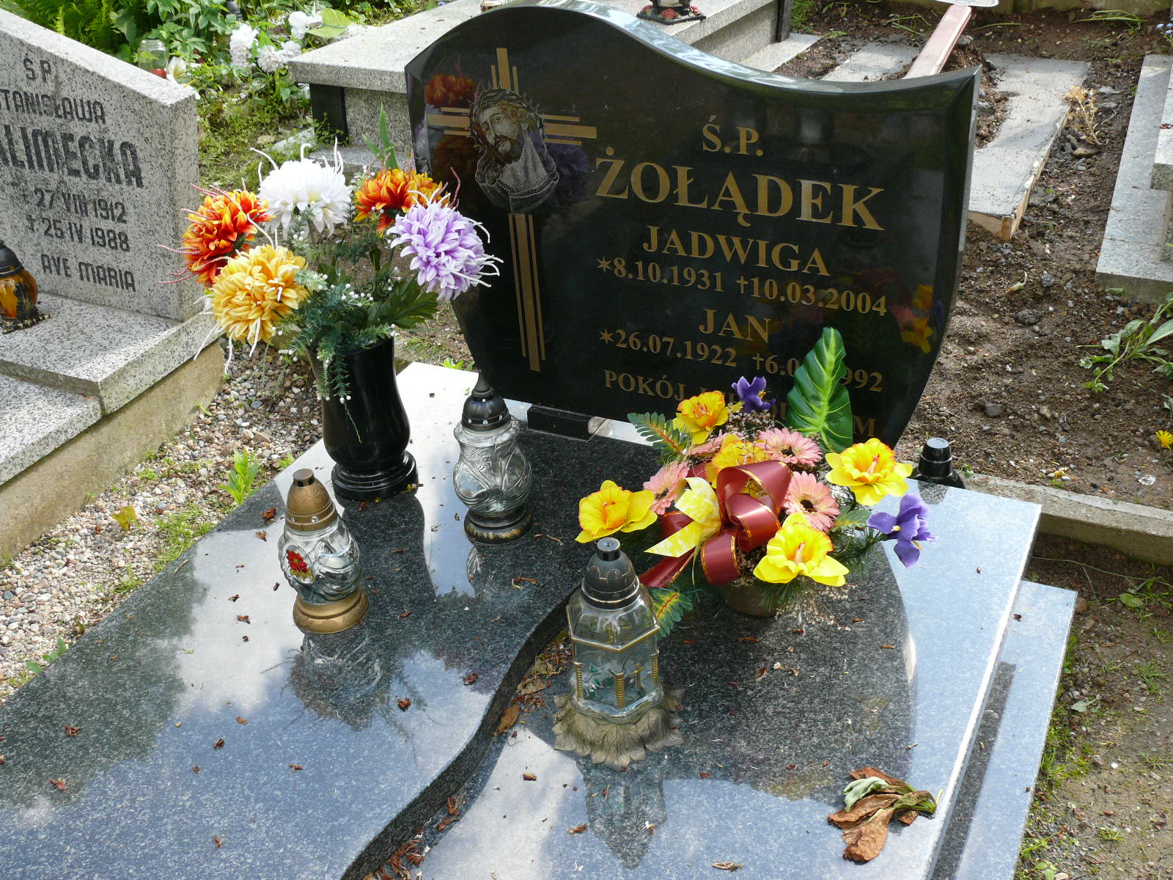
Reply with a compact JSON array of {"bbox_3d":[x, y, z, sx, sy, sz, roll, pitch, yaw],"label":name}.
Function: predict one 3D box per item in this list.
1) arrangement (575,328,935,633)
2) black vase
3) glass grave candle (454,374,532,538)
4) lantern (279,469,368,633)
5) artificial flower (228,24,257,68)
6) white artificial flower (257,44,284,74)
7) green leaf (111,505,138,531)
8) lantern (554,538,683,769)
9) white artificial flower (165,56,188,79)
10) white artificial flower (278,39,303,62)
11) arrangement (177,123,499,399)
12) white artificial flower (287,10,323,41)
[{"bbox_3d":[0.235,0.068,1.609,0.475,0.380,0.350,3,33,11],"label":"arrangement"},{"bbox_3d":[-0.370,-0.047,1.967,0.150,0.262,0.150,-3,32,2],"label":"black vase"},{"bbox_3d":[-0.149,0.015,1.832,0.121,0.270,0.121,-3,32,2],"label":"glass grave candle"},{"bbox_3d":[-0.382,0.147,1.681,0.117,0.238,0.117,-3,32,2],"label":"lantern"},{"bbox_3d":[-1.447,-1.663,5.000,0.120,0.170,0.110,-3,31,-1],"label":"artificial flower"},{"bbox_3d":[-1.304,-1.573,4.900,0.115,0.115,0.105,-3,31,-1],"label":"white artificial flower"},{"bbox_3d":[-0.923,0.157,2.370,0.055,0.035,0.050,-3,31,-1],"label":"green leaf"},{"bbox_3d":[0.033,0.241,1.448,0.160,0.283,0.160,3,33,11],"label":"lantern"},{"bbox_3d":[-1.658,-1.508,4.800,0.095,0.100,0.090,-3,31,-1],"label":"white artificial flower"},{"bbox_3d":[-1.234,-1.622,4.950,0.105,0.100,0.100,-3,31,-1],"label":"white artificial flower"},{"bbox_3d":[-0.379,-0.253,1.834,0.460,0.380,0.380,-4,32,0],"label":"arrangement"},{"bbox_3d":[-1.222,-1.799,5.150,0.150,0.125,0.110,-3,31,-1],"label":"white artificial flower"}]

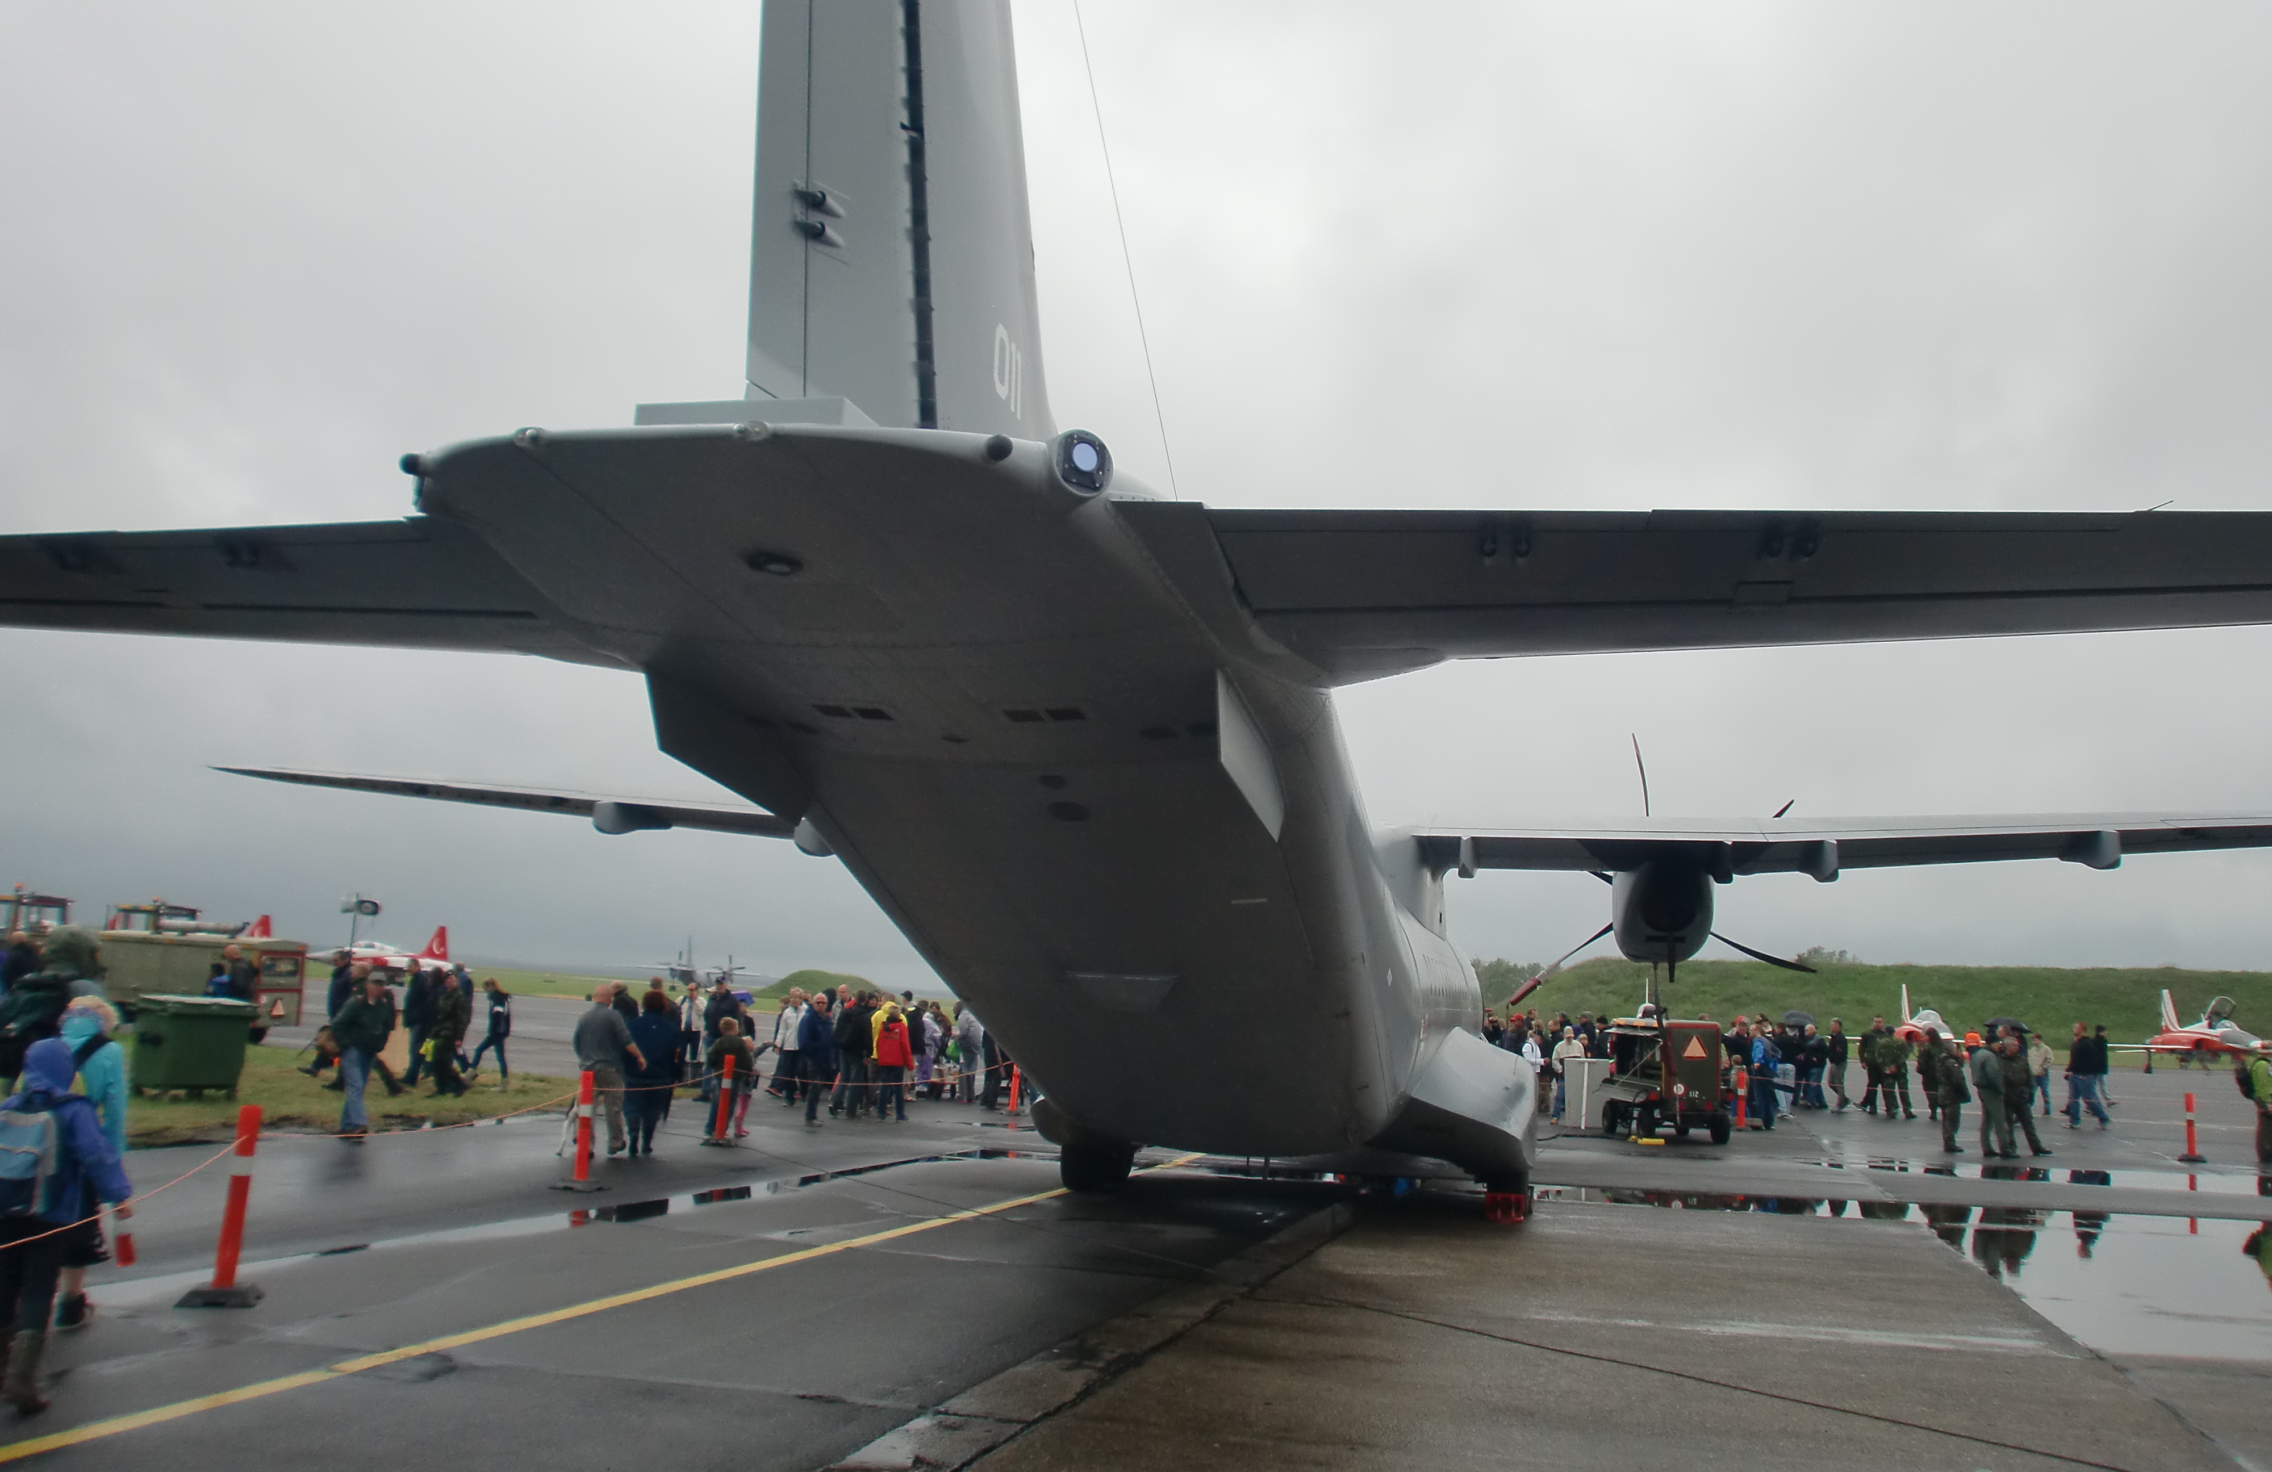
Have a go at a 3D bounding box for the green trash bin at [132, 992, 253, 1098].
[{"bbox_3d":[-12.029,3.980,21.800,0.830,1.240,1.330,-3,-11,35],"label":"green trash bin"}]

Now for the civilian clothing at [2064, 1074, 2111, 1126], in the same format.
[{"bbox_3d":[16.503,6.327,29.600,0.680,0.920,0.420,3,-9,0],"label":"civilian clothing"}]

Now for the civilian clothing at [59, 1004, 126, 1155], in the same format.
[{"bbox_3d":[-4.828,1.598,7.900,0.430,0.740,0.330,3,-9,-2],"label":"civilian clothing"}]

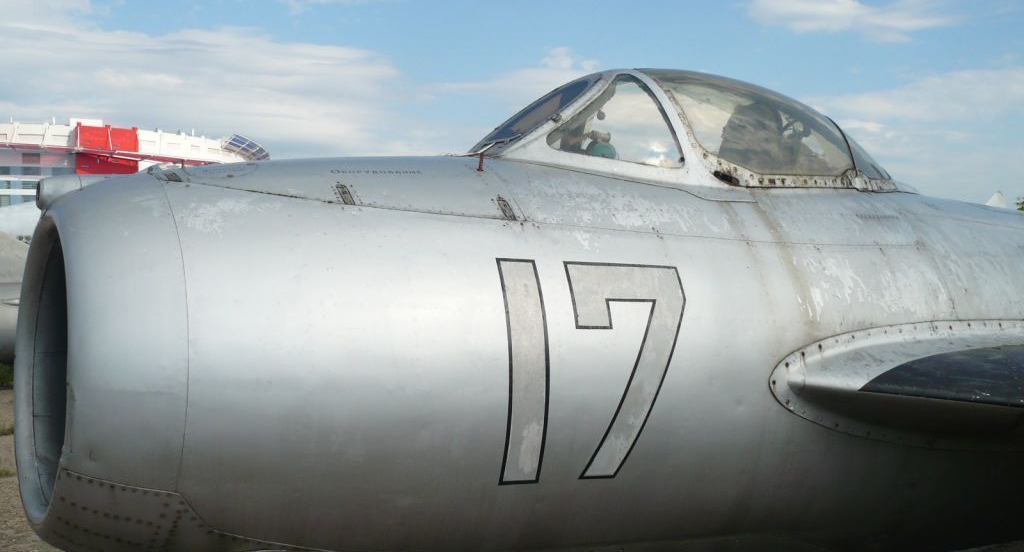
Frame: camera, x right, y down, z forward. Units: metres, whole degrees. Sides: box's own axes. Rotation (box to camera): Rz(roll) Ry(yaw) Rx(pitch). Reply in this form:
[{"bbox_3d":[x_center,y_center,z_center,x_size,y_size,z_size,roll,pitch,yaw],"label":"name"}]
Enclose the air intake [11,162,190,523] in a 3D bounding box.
[{"bbox_3d":[-1.042,0.216,2.541,0.250,0.960,0.980,3,-1,-33],"label":"air intake"}]

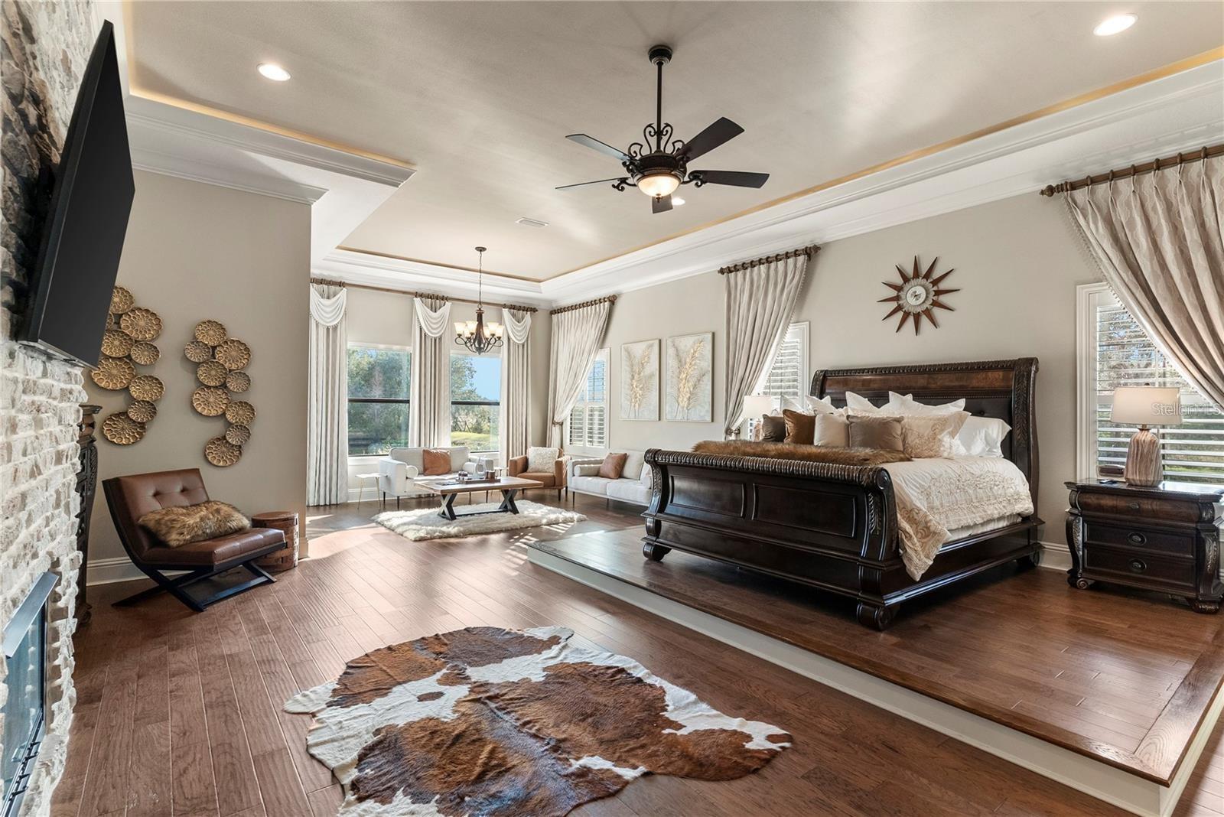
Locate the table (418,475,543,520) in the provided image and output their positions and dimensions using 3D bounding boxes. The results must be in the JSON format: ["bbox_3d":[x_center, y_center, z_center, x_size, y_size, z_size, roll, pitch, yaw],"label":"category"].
[{"bbox_3d":[-1.800,1.237,7.888,1.448,0.443,0.887,1,-1,-38],"label":"table"}]

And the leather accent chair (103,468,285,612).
[{"bbox_3d":[-3.240,0.995,4.557,0.916,0.896,0.778,0,-1,8],"label":"leather accent chair"}]

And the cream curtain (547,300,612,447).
[{"bbox_3d":[-0.636,-0.115,10.315,0.217,3.290,1.950,1,-1,-38],"label":"cream curtain"}]

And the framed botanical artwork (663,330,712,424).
[{"bbox_3d":[1.088,-0.428,8.190,0.050,1.210,0.904,1,-1,-38],"label":"framed botanical artwork"}]

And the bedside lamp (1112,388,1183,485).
[{"bbox_3d":[3.862,0.191,4.191,0.380,0.713,0.380,1,-1,-38],"label":"bedside lamp"}]

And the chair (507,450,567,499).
[{"bbox_3d":[-1.195,1.096,9.733,0.883,0.795,0.817,1,-1,5],"label":"chair"}]

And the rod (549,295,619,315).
[{"bbox_3d":[-0.534,-1.806,10.200,0.120,0.100,2.074,1,-1,-38],"label":"rod"}]

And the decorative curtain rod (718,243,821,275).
[{"bbox_3d":[1.899,-1.817,7.143,0.138,0.118,1.537,1,-1,-38],"label":"decorative curtain rod"}]

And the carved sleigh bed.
[{"bbox_3d":[1.941,0.453,5.003,2.600,1.803,2.206,1,-1,-38],"label":"carved sleigh bed"}]

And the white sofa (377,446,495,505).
[{"bbox_3d":[-2.776,1.072,9.166,1.576,0.867,0.847,1,-1,-38],"label":"white sofa"}]

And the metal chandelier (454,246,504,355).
[{"bbox_3d":[-1.887,-1.529,8.283,0.713,1.536,0.713,1,-1,-38],"label":"metal chandelier"}]

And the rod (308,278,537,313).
[{"bbox_3d":[-3.047,-1.910,9.947,4.058,0.099,0.118,1,-1,-38],"label":"rod"}]

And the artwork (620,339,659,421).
[{"bbox_3d":[0.443,-0.425,9.021,0.050,1.227,0.896,1,-1,-38],"label":"artwork"}]

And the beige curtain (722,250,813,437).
[{"bbox_3d":[1.868,-0.173,7.115,0.197,3.250,1.261,1,-1,-38],"label":"beige curtain"}]

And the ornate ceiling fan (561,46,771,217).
[{"bbox_3d":[0.314,-1.869,3.807,1.468,1.024,1.468,1,-1,-38],"label":"ornate ceiling fan"}]

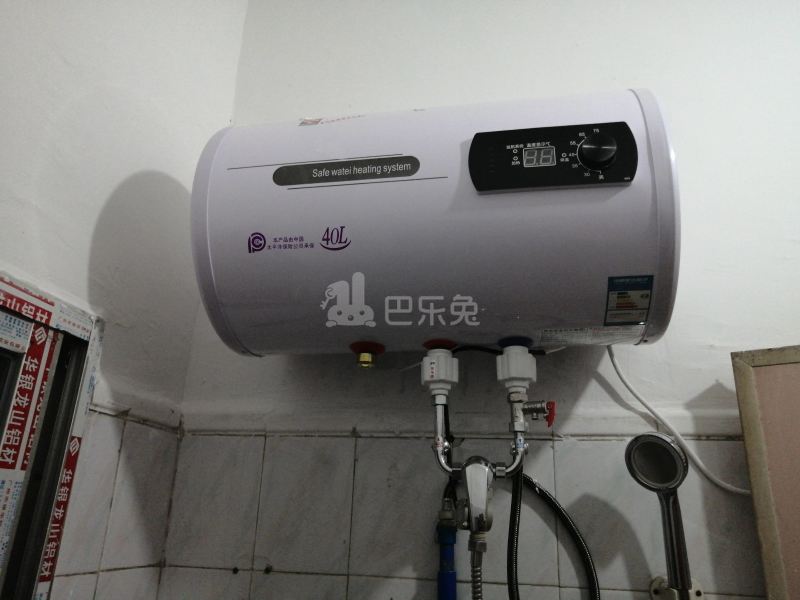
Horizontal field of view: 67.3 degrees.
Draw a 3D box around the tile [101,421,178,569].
[{"bbox_3d":[-0.388,0.294,0.904,0.009,0.200,0.150,-2,-20,11],"label":"tile"}]

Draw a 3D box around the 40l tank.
[{"bbox_3d":[0.051,-0.098,0.854,0.572,0.340,0.348,-2,-20,10],"label":"40l tank"}]

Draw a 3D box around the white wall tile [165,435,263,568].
[{"bbox_3d":[-0.294,0.319,0.964,0.150,0.200,0.009,-2,-20,11],"label":"white wall tile"}]

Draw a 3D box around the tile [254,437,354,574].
[{"bbox_3d":[-0.145,0.315,0.936,0.150,0.200,0.009,-2,-20,11],"label":"tile"}]

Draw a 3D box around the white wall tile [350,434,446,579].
[{"bbox_3d":[0.003,0.310,0.908,0.150,0.200,0.009,-2,-20,11],"label":"white wall tile"}]

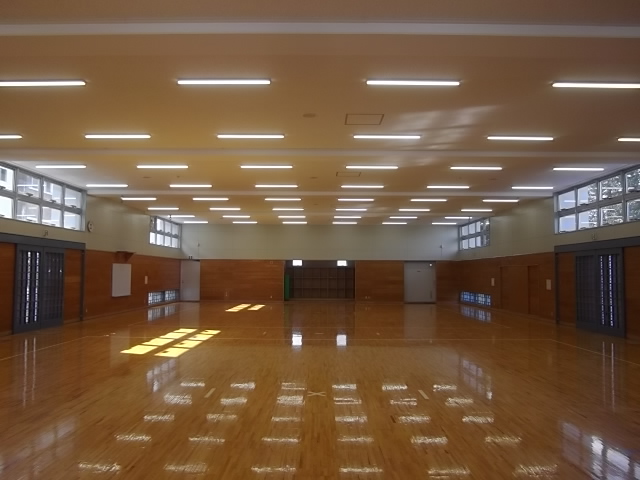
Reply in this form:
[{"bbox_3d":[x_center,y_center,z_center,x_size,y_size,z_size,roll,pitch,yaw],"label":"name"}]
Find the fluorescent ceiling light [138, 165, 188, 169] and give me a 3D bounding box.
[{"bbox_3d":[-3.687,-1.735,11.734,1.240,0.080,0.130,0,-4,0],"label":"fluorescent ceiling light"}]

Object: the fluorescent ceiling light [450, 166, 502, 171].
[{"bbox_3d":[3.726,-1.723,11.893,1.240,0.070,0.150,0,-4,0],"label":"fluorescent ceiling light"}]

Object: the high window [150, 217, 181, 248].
[{"bbox_3d":[-7.135,-0.292,23.337,0.120,1.218,4.769,0,-4,0],"label":"high window"}]

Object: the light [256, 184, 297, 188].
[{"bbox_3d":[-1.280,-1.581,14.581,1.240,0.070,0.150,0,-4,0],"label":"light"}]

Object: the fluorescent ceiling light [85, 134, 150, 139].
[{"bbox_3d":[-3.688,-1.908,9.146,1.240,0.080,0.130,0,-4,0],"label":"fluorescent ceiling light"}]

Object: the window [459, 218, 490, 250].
[{"bbox_3d":[7.161,-0.201,23.350,0.120,1.213,4.713,0,-4,0],"label":"window"}]

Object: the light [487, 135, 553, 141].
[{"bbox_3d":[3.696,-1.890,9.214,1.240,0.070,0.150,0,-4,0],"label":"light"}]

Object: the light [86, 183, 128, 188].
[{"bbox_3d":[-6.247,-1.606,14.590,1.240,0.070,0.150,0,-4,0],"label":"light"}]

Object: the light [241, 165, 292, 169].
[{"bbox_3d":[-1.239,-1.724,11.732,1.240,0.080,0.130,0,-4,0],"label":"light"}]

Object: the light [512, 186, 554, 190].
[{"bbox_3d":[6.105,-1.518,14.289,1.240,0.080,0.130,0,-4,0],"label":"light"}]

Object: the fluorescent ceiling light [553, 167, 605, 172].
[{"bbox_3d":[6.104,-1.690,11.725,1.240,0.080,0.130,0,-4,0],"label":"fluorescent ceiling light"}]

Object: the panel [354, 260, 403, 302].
[{"bbox_3d":[3.070,2.150,25.680,2.539,2.177,0.050,0,-4,0],"label":"panel"}]

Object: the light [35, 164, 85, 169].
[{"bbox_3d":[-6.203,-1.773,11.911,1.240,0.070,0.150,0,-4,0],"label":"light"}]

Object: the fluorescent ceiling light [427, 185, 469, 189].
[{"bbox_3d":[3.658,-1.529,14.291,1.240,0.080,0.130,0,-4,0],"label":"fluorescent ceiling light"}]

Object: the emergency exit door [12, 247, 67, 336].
[{"bbox_3d":[-7.550,1.312,13.508,0.100,2.200,2.280,0,-4,0],"label":"emergency exit door"}]

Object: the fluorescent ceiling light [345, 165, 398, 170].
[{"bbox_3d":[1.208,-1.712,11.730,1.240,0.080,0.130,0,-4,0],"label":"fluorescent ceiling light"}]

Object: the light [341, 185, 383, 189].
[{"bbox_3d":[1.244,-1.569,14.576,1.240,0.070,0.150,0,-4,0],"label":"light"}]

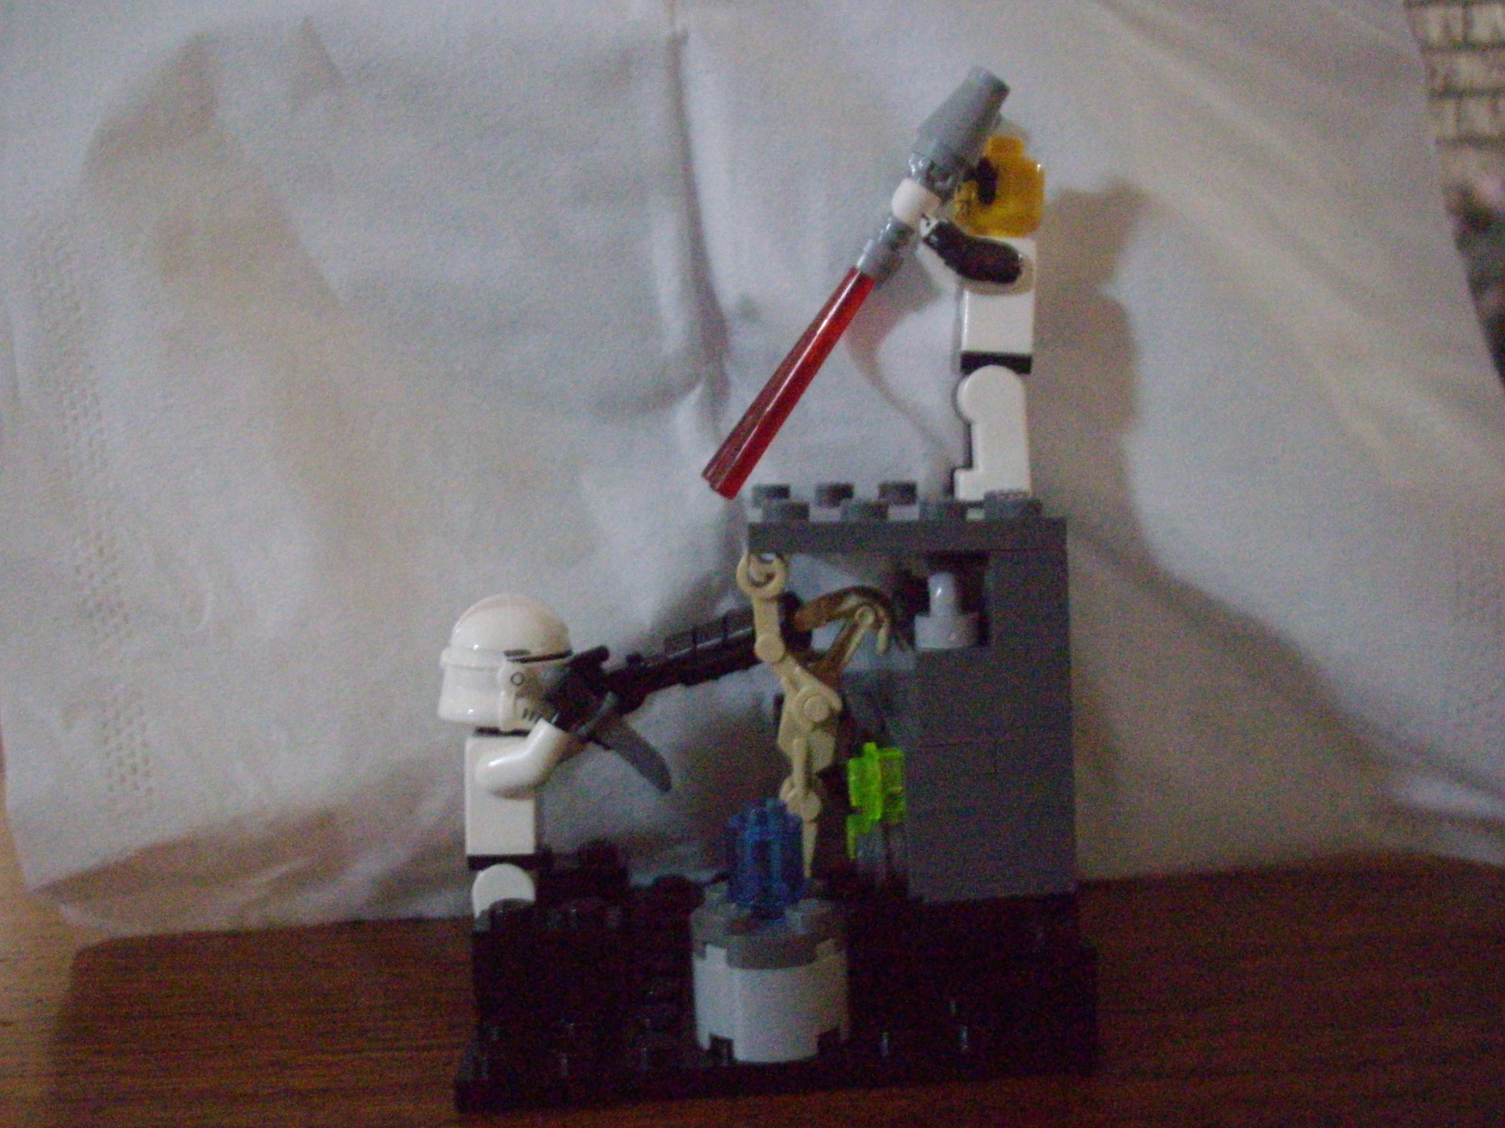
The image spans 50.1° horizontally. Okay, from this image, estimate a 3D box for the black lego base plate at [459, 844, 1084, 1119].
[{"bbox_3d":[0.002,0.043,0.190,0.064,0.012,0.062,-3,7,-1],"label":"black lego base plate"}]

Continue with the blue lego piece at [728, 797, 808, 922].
[{"bbox_3d":[0.001,0.030,0.166,0.008,0.011,0.008,-3,7,-1],"label":"blue lego piece"}]

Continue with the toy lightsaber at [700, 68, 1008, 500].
[{"bbox_3d":[0.011,-0.030,0.174,0.007,0.053,0.007,34,5,-5],"label":"toy lightsaber"}]

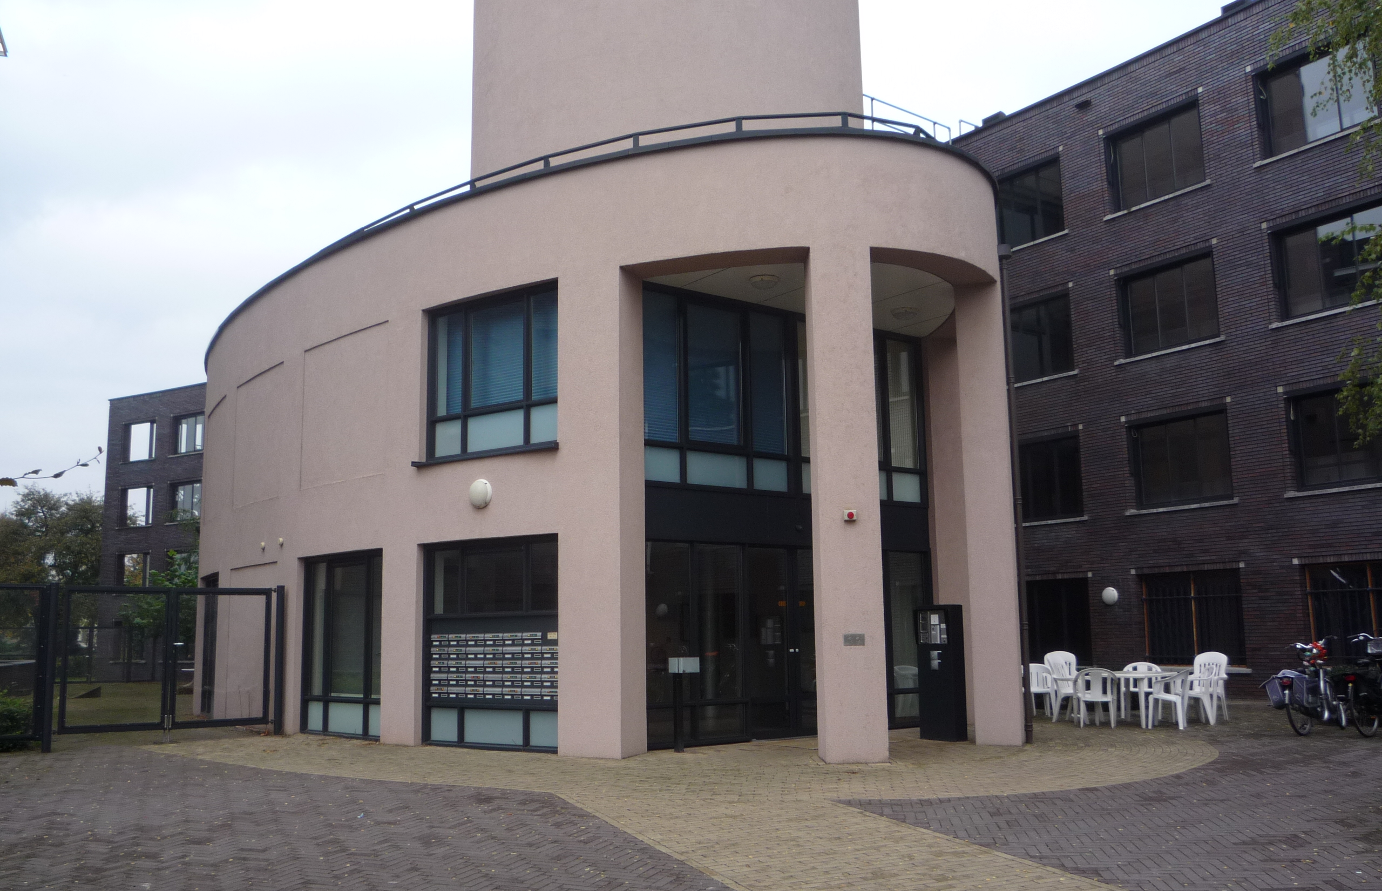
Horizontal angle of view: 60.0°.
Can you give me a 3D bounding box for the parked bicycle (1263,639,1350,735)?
[{"bbox_3d":[7.731,3.049,15.076,0.600,1.080,1.750,-9,-12,44],"label":"parked bicycle"}]

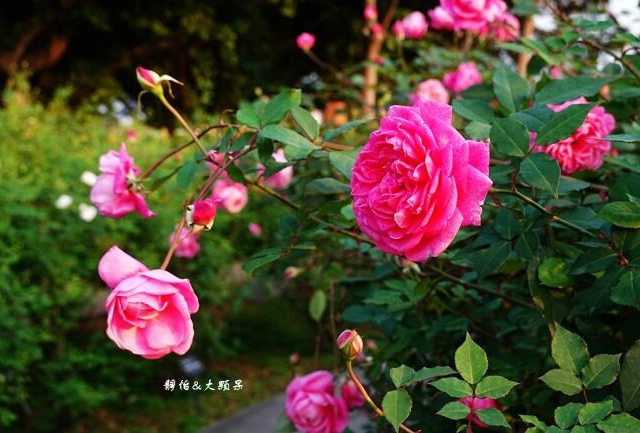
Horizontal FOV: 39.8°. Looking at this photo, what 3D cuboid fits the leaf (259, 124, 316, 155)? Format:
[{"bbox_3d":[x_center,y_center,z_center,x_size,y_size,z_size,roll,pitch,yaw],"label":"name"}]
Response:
[{"bbox_3d":[-0.025,-0.060,0.700,0.049,0.010,0.020,20,40,-11],"label":"leaf"}]

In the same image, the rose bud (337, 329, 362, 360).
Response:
[{"bbox_3d":[0.023,0.096,0.660,0.019,0.023,0.019,1,3,0],"label":"rose bud"}]

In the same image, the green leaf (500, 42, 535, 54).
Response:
[{"bbox_3d":[0.205,-0.175,0.920,0.039,0.009,0.020,20,38,16],"label":"green leaf"}]

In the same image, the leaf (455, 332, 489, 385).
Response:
[{"bbox_3d":[0.108,0.101,0.630,0.023,0.037,0.008,-4,-6,-1],"label":"leaf"}]

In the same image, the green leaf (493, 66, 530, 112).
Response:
[{"bbox_3d":[0.160,-0.107,0.740,0.029,0.039,0.009,-13,-6,-5],"label":"green leaf"}]

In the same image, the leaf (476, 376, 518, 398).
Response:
[{"bbox_3d":[0.126,0.122,0.630,0.032,0.017,0.007,-10,-27,6],"label":"leaf"}]

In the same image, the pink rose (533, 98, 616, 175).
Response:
[{"bbox_3d":[0.230,-0.073,0.800,0.074,0.070,0.055,2,7,17],"label":"pink rose"}]

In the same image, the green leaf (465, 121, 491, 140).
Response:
[{"bbox_3d":[0.131,-0.072,0.720,0.027,0.008,0.020,-16,51,-13],"label":"green leaf"}]

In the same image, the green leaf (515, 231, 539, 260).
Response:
[{"bbox_3d":[0.225,0.032,0.950,0.024,0.036,0.008,-21,-22,-9],"label":"green leaf"}]

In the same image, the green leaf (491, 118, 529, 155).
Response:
[{"bbox_3d":[0.141,-0.059,0.660,0.027,0.036,0.008,-43,6,-15],"label":"green leaf"}]

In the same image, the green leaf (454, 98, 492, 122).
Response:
[{"bbox_3d":[0.165,-0.114,0.950,0.051,0.026,0.011,33,-21,23],"label":"green leaf"}]

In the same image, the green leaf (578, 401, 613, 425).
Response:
[{"bbox_3d":[0.207,0.146,0.660,0.032,0.008,0.014,-26,42,-22],"label":"green leaf"}]

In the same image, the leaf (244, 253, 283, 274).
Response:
[{"bbox_3d":[-0.052,0.044,0.820,0.039,0.010,0.019,-23,42,-17],"label":"leaf"}]

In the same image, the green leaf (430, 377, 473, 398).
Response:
[{"bbox_3d":[0.097,0.126,0.650,0.034,0.008,0.017,16,33,25],"label":"green leaf"}]

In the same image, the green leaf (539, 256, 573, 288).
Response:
[{"bbox_3d":[0.201,0.048,0.750,0.028,0.026,0.009,10,-11,4],"label":"green leaf"}]

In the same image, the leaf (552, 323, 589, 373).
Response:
[{"bbox_3d":[0.228,0.122,0.820,0.032,0.051,0.011,-19,-18,0],"label":"leaf"}]

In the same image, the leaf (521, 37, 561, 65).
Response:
[{"bbox_3d":[0.275,-0.206,1.100,0.019,0.014,0.062,-38,63,-15],"label":"leaf"}]

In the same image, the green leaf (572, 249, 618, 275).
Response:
[{"bbox_3d":[0.233,0.039,0.750,0.042,0.021,0.009,-26,-33,-11],"label":"green leaf"}]

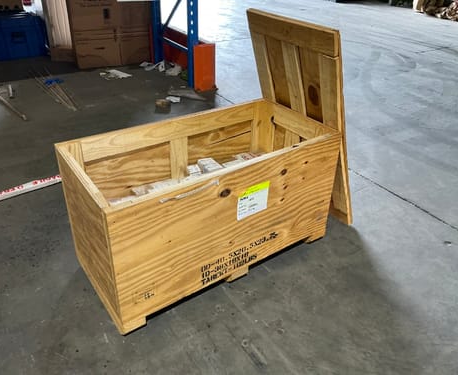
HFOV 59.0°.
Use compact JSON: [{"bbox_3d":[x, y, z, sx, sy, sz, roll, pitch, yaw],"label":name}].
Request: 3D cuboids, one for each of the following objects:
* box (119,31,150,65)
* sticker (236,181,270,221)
[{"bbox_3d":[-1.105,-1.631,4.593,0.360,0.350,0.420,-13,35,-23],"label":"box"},{"bbox_3d":[0.098,0.053,1.549,0.150,0.126,0.004,-19,38,-31],"label":"sticker"}]

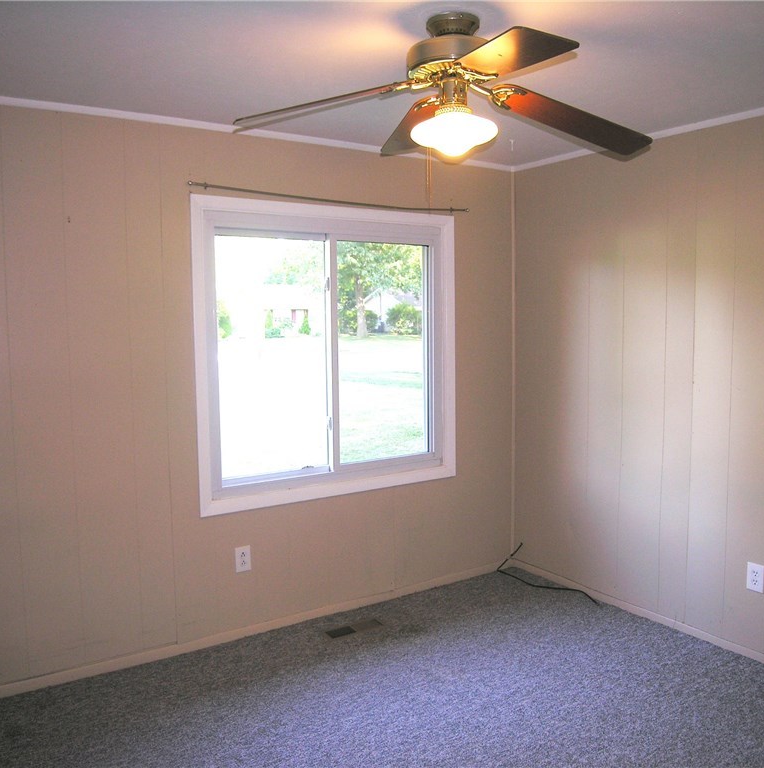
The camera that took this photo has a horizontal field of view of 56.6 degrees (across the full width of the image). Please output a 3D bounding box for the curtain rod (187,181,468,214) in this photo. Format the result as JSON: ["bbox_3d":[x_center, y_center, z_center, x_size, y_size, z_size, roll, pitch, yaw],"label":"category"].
[{"bbox_3d":[-0.185,-0.905,3.513,1.585,0.045,0.055,-4,6,-33],"label":"curtain rod"}]

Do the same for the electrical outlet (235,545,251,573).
[{"bbox_3d":[-0.660,0.837,3.391,0.076,0.120,0.008,-4,6,-33],"label":"electrical outlet"}]

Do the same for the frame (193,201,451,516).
[{"bbox_3d":[-0.231,-0.157,3.621,1.490,1.458,0.090,-4,6,-33],"label":"frame"}]

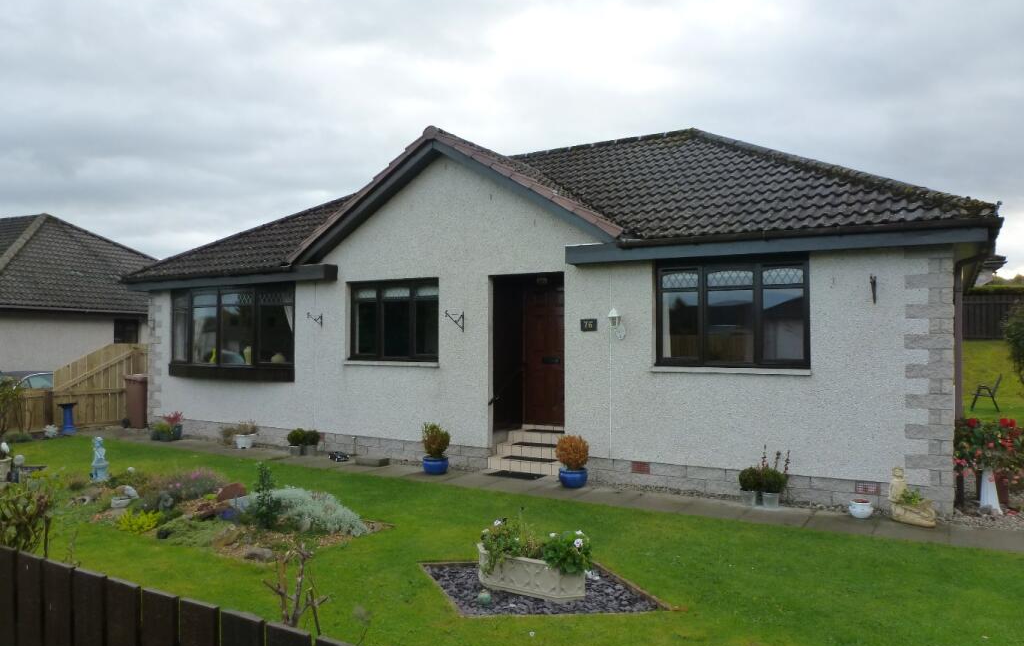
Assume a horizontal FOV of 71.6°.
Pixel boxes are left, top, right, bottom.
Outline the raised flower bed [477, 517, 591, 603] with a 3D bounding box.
[{"bbox_3d":[0.167,1.637,4.973,0.780,0.400,0.370,0,-1,29],"label":"raised flower bed"}]

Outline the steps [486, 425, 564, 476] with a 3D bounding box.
[{"bbox_3d":[0.393,1.738,9.752,1.120,0.510,0.970,-1,-1,30],"label":"steps"}]

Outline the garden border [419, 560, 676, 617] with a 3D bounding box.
[{"bbox_3d":[0.166,1.862,4.989,1.662,0.080,1.139,0,-1,-5],"label":"garden border"}]

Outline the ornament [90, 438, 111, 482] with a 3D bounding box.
[{"bbox_3d":[-5.100,1.683,8.800,0.230,0.560,0.220,0,-1,-18],"label":"ornament"}]

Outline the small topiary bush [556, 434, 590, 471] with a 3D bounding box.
[{"bbox_3d":[0.735,1.572,8.568,0.390,0.415,0.390,0,-1,0],"label":"small topiary bush"}]

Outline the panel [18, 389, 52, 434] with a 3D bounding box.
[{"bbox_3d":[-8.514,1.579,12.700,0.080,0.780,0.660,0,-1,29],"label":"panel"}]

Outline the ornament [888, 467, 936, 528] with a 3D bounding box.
[{"bbox_3d":[3.916,1.685,6.944,0.420,0.510,0.260,-1,-2,35],"label":"ornament"}]

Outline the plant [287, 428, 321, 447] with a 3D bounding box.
[{"bbox_3d":[-3.216,1.737,10.948,0.500,0.281,0.340,0,-1,29],"label":"plant"}]

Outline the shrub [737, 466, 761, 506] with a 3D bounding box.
[{"bbox_3d":[2.589,1.777,7.740,0.270,0.420,0.270,0,-1,29],"label":"shrub"}]

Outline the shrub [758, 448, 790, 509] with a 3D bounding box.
[{"bbox_3d":[2.809,1.650,7.623,0.340,0.625,0.340,0,-1,29],"label":"shrub"}]

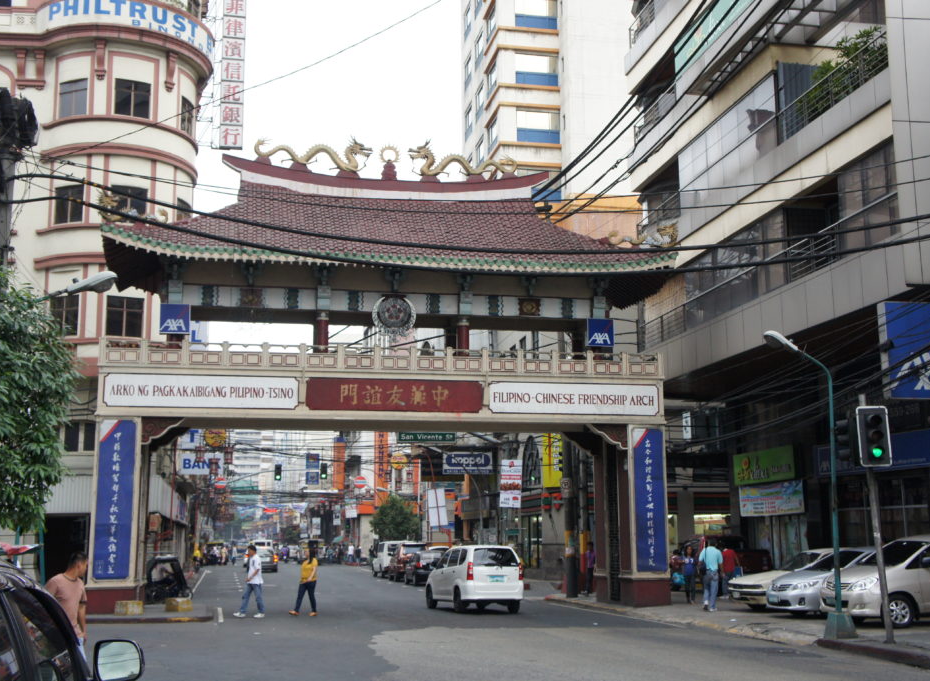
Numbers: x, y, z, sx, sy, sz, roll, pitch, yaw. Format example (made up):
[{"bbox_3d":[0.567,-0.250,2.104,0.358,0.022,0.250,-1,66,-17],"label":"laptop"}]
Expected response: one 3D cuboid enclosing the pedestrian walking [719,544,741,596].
[{"bbox_3d":[7.781,6.761,32.651,0.500,1.596,0.450,0,-10,0],"label":"pedestrian walking"}]

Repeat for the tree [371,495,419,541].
[{"bbox_3d":[-4.257,11.728,67.842,2.945,4.565,2.945,2,-11,-12],"label":"tree"}]

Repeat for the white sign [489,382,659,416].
[{"bbox_3d":[2.955,1.564,29.561,4.737,0.822,0.100,2,-11,-12],"label":"white sign"}]

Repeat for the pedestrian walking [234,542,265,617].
[{"bbox_3d":[-5.233,5.871,27.036,0.750,1.712,0.480,2,-11,-11],"label":"pedestrian walking"}]

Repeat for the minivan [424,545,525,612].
[{"bbox_3d":[0.164,6.143,28.742,1.650,1.690,4.150,3,-11,-16],"label":"minivan"}]

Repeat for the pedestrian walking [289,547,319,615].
[{"bbox_3d":[-3.851,5.792,26.700,0.620,1.610,0.460,3,-11,-17],"label":"pedestrian walking"}]

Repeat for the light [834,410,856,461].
[{"bbox_3d":[6.136,1.546,17.850,0.320,0.880,0.400,1,-10,-8],"label":"light"}]

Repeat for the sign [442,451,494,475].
[{"bbox_3d":[0.138,5.650,50.916,2.280,1.030,0.180,2,-10,-12],"label":"sign"}]

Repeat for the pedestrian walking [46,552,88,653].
[{"bbox_3d":[-4.271,3.116,11.841,0.460,1.687,0.300,6,-12,-30],"label":"pedestrian walking"}]

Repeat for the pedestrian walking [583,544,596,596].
[{"bbox_3d":[3.921,7.220,35.107,0.420,1.629,0.320,-8,-13,36],"label":"pedestrian walking"}]

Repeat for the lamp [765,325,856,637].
[{"bbox_3d":[5.756,2.359,18.662,1.300,5.100,0.500,2,-10,-12],"label":"lamp"}]

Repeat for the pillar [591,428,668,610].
[{"bbox_3d":[4.602,4.883,30.787,1.025,4.729,2.850,2,-11,-12],"label":"pillar"}]

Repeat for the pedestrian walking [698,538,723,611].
[{"bbox_3d":[5.506,5.264,25.078,0.560,1.660,0.480,-1,-10,3],"label":"pedestrian walking"}]

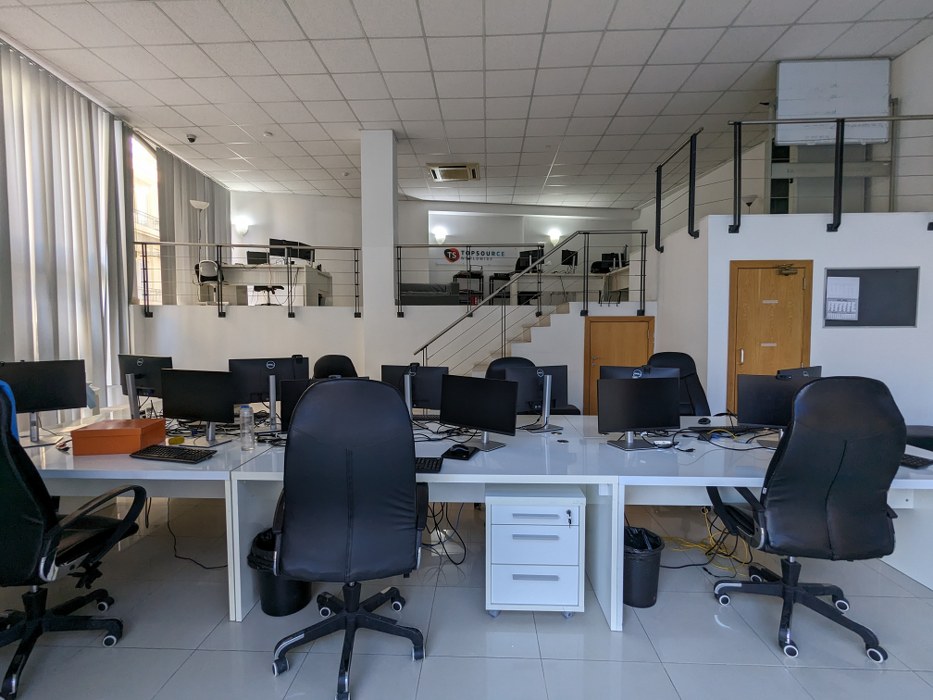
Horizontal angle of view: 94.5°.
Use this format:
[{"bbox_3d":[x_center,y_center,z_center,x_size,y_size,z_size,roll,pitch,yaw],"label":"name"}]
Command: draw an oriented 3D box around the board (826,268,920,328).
[{"bbox_3d":[4.054,-0.526,4.325,0.900,0.600,0.030,0,3,3],"label":"board"}]

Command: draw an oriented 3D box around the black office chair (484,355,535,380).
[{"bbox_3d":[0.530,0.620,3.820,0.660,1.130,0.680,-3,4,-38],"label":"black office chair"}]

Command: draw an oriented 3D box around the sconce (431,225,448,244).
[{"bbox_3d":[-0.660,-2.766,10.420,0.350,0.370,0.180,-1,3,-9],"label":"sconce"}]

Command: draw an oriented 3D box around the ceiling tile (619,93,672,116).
[{"bbox_3d":[2.354,-3.258,5.728,0.600,0.030,0.600,0,3,3],"label":"ceiling tile"}]

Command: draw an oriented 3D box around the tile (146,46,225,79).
[{"bbox_3d":[-3.093,-3.212,4.802,0.595,0.025,0.595,0,3,3],"label":"tile"}]

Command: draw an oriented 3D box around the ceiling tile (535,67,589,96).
[{"bbox_3d":[1.127,-3.227,5.182,0.595,0.025,0.595,0,3,3],"label":"ceiling tile"}]

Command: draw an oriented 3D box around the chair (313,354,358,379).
[{"bbox_3d":[-1.194,0.640,3.997,0.630,1.146,0.670,-1,3,-19],"label":"chair"}]

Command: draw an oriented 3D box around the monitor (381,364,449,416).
[{"bbox_3d":[-0.367,0.321,2.925,0.500,0.420,0.180,1,4,20],"label":"monitor"}]

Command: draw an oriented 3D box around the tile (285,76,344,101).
[{"bbox_3d":[-1.869,-3.235,5.329,0.600,0.030,0.600,0,3,3],"label":"tile"}]

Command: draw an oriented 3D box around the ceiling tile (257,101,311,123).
[{"bbox_3d":[-2.441,-3.271,5.951,0.595,0.025,0.595,0,3,3],"label":"ceiling tile"}]

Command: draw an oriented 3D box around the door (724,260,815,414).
[{"bbox_3d":[3.079,0.143,4.433,0.814,2.096,0.090,0,3,3],"label":"door"}]

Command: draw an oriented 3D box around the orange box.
[{"bbox_3d":[-1.962,0.494,2.461,0.332,0.136,0.265,0,3,-9],"label":"orange box"}]

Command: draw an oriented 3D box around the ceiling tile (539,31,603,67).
[{"bbox_3d":[1.099,-3.190,4.589,0.600,0.030,0.600,0,3,3],"label":"ceiling tile"}]

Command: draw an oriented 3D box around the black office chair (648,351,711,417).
[{"bbox_3d":[1.878,0.631,3.770,0.640,1.188,0.680,0,3,3],"label":"black office chair"}]

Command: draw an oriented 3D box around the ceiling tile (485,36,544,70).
[{"bbox_3d":[0.499,-3.192,4.612,0.595,0.025,0.595,0,3,3],"label":"ceiling tile"}]

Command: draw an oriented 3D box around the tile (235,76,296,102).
[{"bbox_3d":[-2.469,-3.235,5.353,0.595,0.025,0.595,0,3,3],"label":"tile"}]

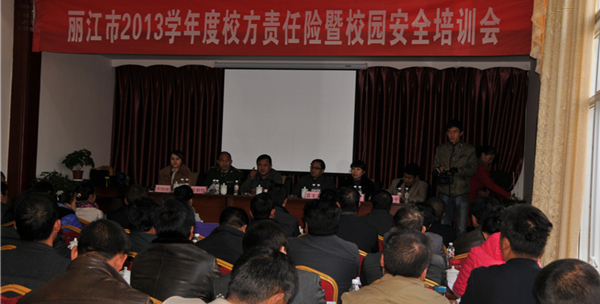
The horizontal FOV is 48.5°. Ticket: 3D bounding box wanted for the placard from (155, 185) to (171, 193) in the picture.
[{"bbox_3d":[-1.671,0.502,8.100,0.200,0.100,0.060,2,-2,10],"label":"placard"}]

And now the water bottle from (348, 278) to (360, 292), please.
[{"bbox_3d":[0.285,0.762,3.468,0.063,0.200,0.063,2,-1,9],"label":"water bottle"}]

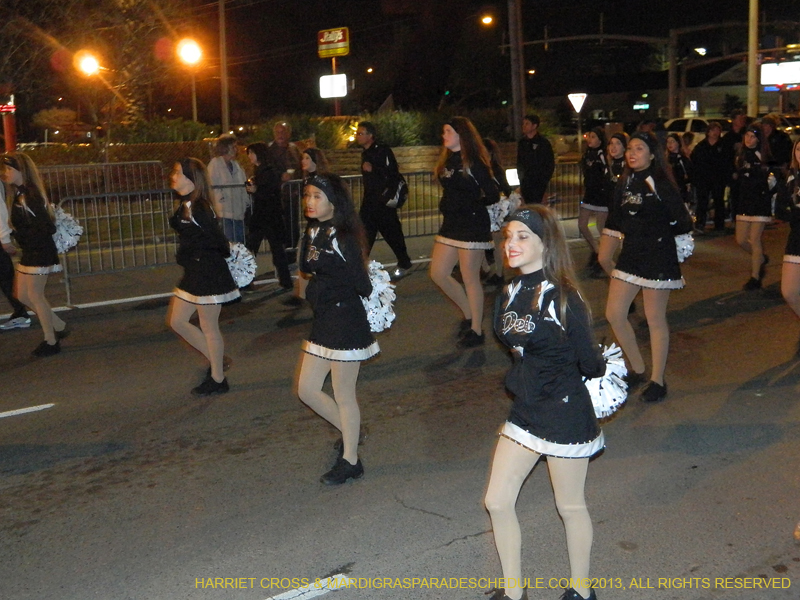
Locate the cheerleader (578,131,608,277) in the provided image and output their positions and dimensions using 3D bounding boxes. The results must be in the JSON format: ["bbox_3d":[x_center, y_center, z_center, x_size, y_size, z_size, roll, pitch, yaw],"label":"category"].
[{"bbox_3d":[2.178,-1.108,12.100,0.390,1.620,0.410,-10,13,-36],"label":"cheerleader"}]

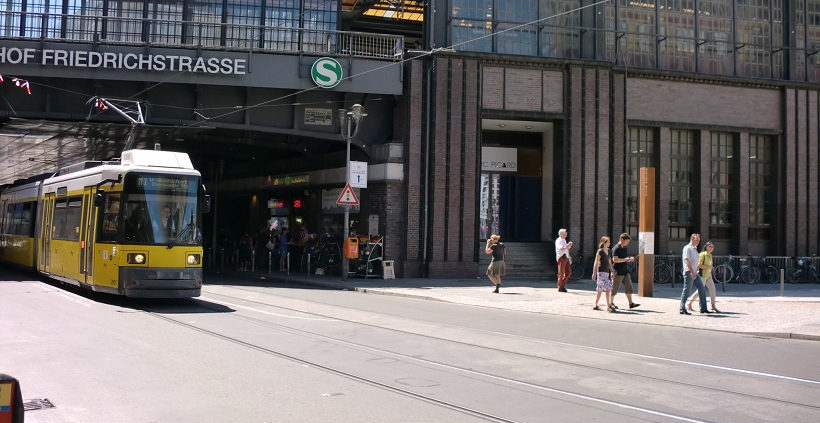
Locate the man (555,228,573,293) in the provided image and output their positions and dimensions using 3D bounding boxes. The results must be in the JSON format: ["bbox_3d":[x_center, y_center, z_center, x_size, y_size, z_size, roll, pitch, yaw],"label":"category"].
[{"bbox_3d":[4.388,1.396,23.631,0.480,1.790,0.500,1,-2,5],"label":"man"}]

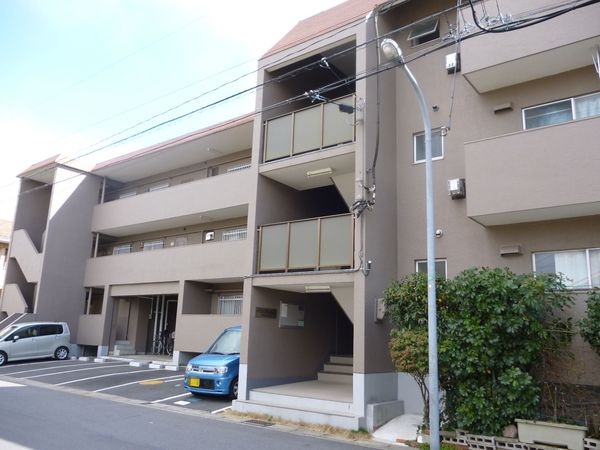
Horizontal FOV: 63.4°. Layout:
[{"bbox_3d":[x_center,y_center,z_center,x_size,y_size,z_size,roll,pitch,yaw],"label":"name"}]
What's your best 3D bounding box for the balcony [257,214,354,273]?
[{"bbox_3d":[0.080,0.443,10.515,2.590,1.125,0.120,-7,-16,36],"label":"balcony"}]

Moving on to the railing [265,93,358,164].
[{"bbox_3d":[0.173,-2.162,11.105,2.590,1.110,0.120,-7,-16,36],"label":"railing"}]

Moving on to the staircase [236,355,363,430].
[{"bbox_3d":[0.944,3.626,11.056,2.930,1.080,3.750,-7,-16,36],"label":"staircase"}]

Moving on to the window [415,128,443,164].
[{"bbox_3d":[2.841,-1.714,10.691,0.670,0.710,0.120,-7,-16,36],"label":"window"}]

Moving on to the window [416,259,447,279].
[{"bbox_3d":[2.738,1.079,10.062,0.680,0.710,0.120,-7,-16,36],"label":"window"}]

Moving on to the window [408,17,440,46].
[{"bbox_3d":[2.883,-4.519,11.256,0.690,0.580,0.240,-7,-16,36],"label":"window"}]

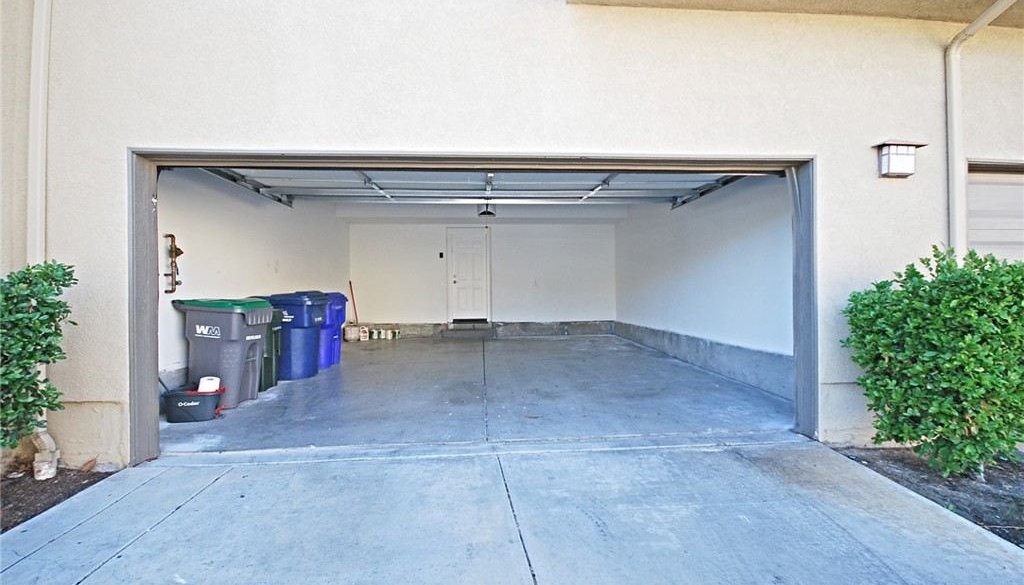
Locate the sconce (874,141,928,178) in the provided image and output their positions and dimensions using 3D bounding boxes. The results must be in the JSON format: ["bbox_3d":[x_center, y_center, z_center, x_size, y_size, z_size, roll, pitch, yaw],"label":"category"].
[{"bbox_3d":[2.943,-1.026,3.235,0.345,0.285,0.130,-1,0,-4],"label":"sconce"}]

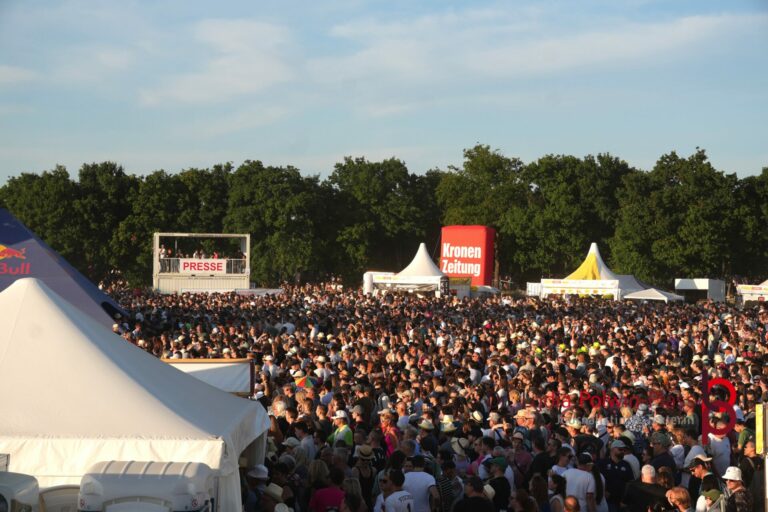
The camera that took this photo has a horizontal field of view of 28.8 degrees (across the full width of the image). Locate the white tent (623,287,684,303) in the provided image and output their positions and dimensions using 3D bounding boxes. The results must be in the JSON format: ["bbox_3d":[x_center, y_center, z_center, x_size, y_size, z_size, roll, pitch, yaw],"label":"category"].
[{"bbox_3d":[15.251,3.028,84.500,2.750,2.500,2.750,0,0,30],"label":"white tent"}]

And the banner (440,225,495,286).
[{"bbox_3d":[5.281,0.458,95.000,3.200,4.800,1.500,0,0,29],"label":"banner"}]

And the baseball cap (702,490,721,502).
[{"bbox_3d":[3.794,2.786,17.300,0.260,0.140,0.180,-10,7,-30],"label":"baseball cap"}]

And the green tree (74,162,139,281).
[{"bbox_3d":[-23.416,-2.067,126.000,6.300,11.700,6.300,0,0,0],"label":"green tree"}]

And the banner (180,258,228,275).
[{"bbox_3d":[-11.363,0.693,94.000,2.950,0.950,0.050,0,0,-8],"label":"banner"}]

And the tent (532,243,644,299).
[{"bbox_3d":[12.124,1.555,86.000,4.900,4.850,4.900,0,0,29],"label":"tent"}]

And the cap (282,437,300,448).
[{"bbox_3d":[-1.301,2.623,21.000,0.260,0.140,0.180,0,0,-14],"label":"cap"}]

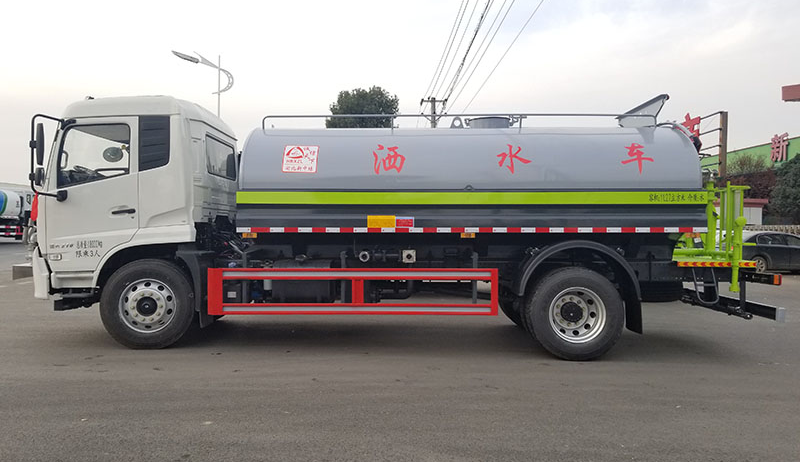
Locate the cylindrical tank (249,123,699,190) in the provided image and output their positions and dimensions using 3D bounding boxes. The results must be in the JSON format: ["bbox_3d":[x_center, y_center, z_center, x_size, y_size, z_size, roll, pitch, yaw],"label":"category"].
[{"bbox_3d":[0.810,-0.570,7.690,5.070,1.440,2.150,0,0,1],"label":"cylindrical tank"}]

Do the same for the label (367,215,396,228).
[{"bbox_3d":[-0.195,-0.097,6.475,0.305,0.133,0.010,0,0,1],"label":"label"}]

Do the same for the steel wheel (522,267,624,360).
[{"bbox_3d":[1.906,0.900,6.560,1.010,1.010,0.300,0,0,1],"label":"steel wheel"}]

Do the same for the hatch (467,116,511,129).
[{"bbox_3d":[1.150,-1.355,7.680,0.540,0.170,0.540,0,0,1],"label":"hatch"}]

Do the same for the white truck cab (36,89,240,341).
[{"bbox_3d":[-3.250,-0.300,7.780,1.980,2.500,2.420,0,0,1],"label":"white truck cab"}]

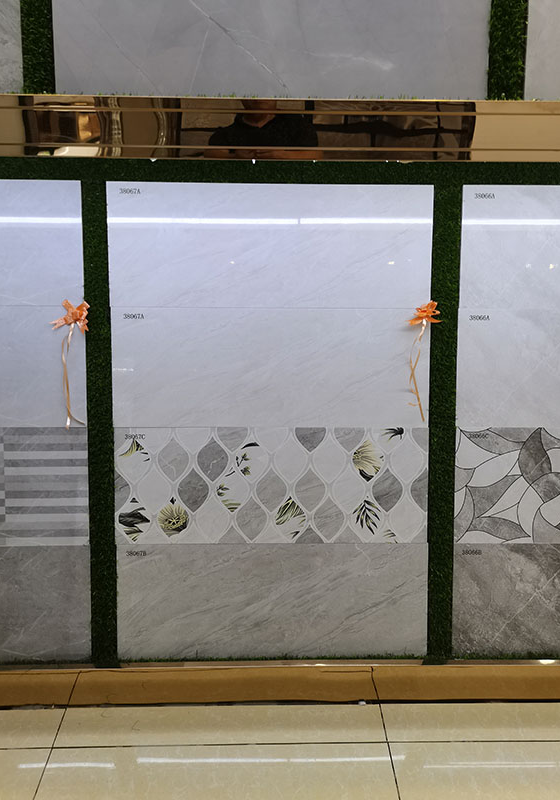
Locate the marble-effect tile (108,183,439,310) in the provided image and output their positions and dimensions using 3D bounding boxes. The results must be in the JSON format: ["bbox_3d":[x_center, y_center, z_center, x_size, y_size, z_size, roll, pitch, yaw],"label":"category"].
[{"bbox_3d":[-0.020,-0.380,1.489,0.800,0.300,0.012,0,4,-1],"label":"marble-effect tile"}]

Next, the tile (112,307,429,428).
[{"bbox_3d":[-0.019,-0.080,1.509,0.800,0.300,0.012,0,4,-1],"label":"tile"}]

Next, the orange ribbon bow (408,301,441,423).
[{"bbox_3d":[0.358,-0.095,1.483,0.083,0.300,0.055,0,4,-1],"label":"orange ribbon bow"}]

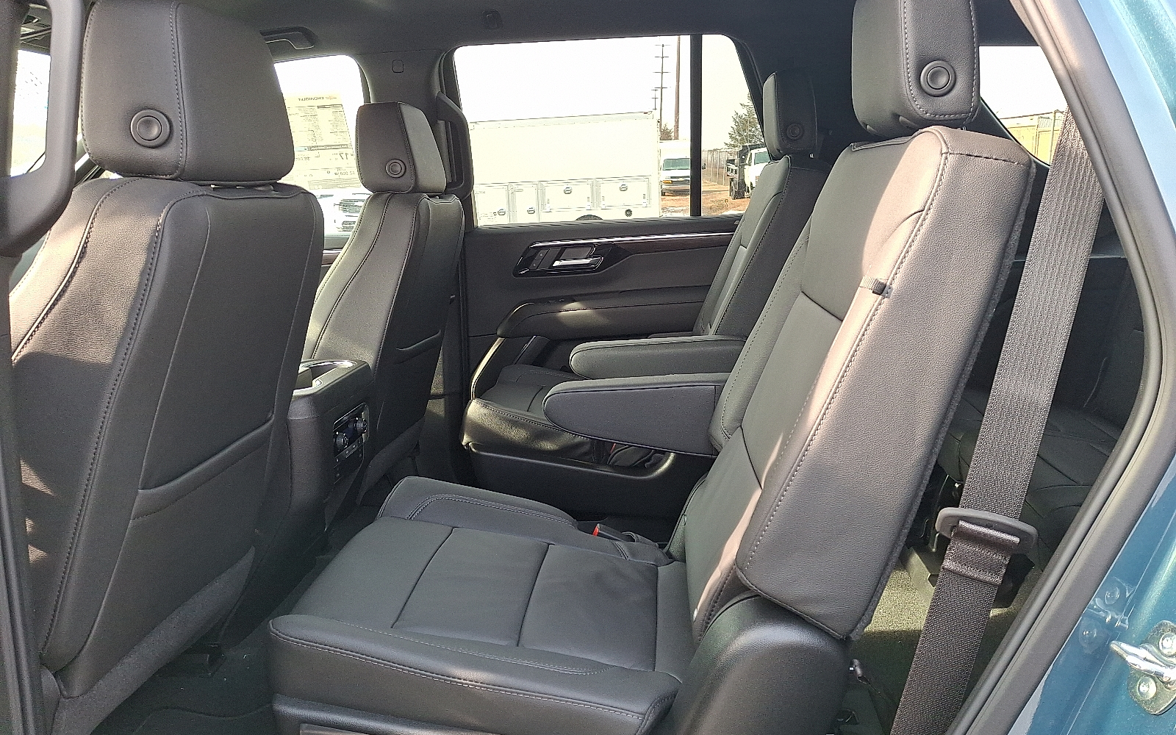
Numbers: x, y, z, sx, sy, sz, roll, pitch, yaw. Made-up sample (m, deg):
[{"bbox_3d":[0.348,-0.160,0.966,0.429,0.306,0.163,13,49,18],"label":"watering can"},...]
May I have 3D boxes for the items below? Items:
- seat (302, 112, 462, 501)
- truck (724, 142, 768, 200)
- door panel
[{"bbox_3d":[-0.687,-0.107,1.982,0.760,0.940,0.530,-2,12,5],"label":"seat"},{"bbox_3d":[7.872,-8.777,38.000,2.300,2.450,6.300,-3,12,-3],"label":"truck"},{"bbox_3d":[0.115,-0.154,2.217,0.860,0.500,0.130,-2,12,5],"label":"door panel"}]

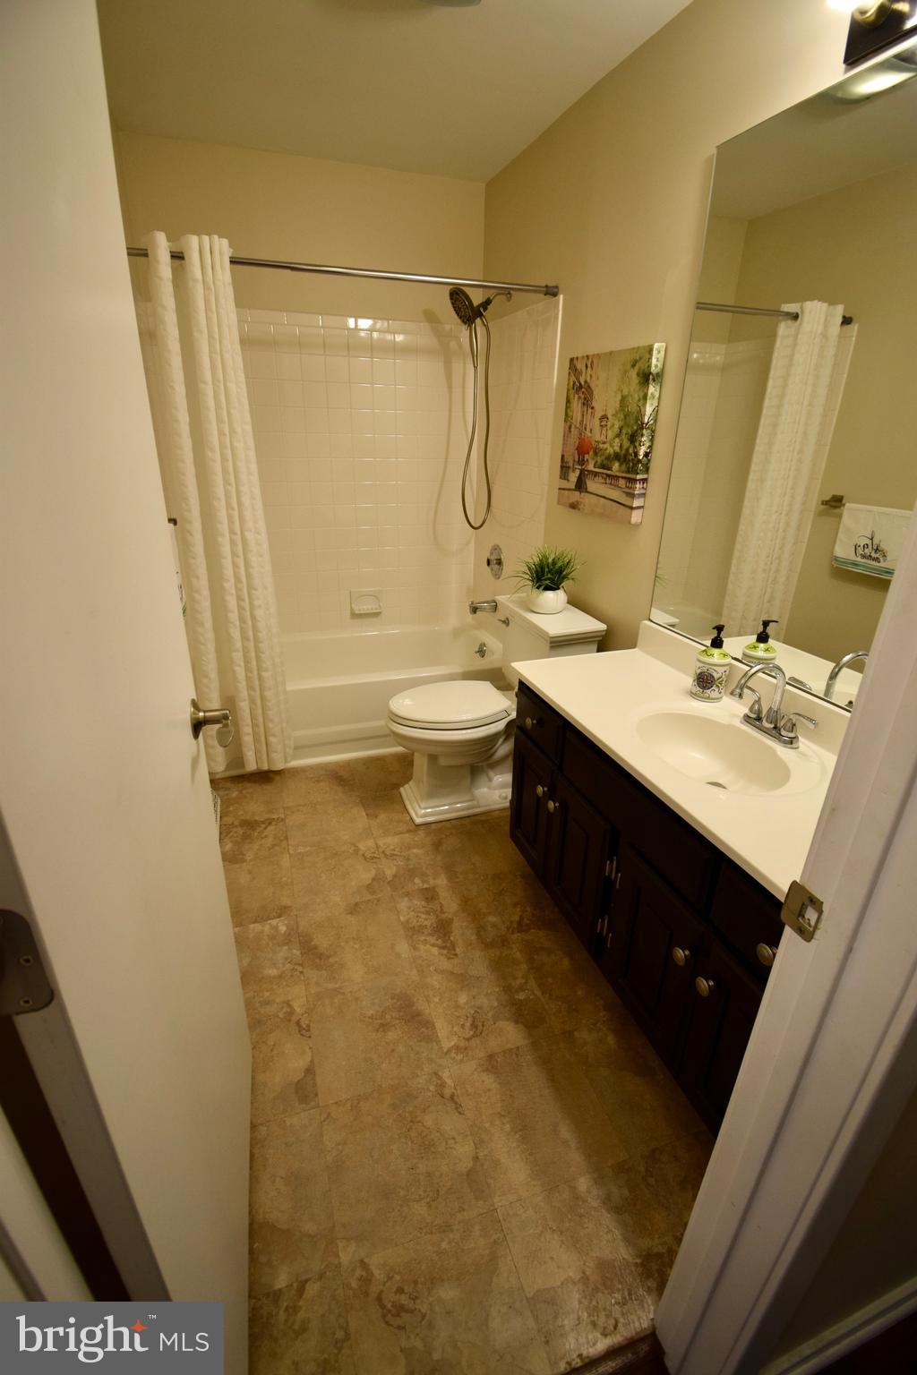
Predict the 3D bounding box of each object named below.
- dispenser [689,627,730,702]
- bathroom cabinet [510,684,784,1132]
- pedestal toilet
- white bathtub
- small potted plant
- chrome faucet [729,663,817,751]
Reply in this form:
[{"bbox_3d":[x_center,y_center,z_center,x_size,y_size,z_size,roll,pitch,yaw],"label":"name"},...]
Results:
[{"bbox_3d":[0.700,-0.068,1.569,0.085,0.212,0.085,-17,30,-33],"label":"dispenser"},{"bbox_3d":[0.609,0.488,1.532,0.475,0.715,1.190,-8,26,-18],"label":"bathroom cabinet"},{"bbox_3d":[0.098,0.085,2.340,0.765,0.765,0.520,-8,26,-18],"label":"pedestal toilet"},{"bbox_3d":[-0.472,-0.011,2.994,1.500,0.385,0.775,-8,26,-18],"label":"white bathtub"},{"bbox_3d":[0.357,-0.413,2.228,0.245,0.245,0.230,0,25,0],"label":"small potted plant"},{"bbox_3d":[0.713,0.033,1.361,0.195,0.200,0.205,-8,26,-18],"label":"chrome faucet"}]

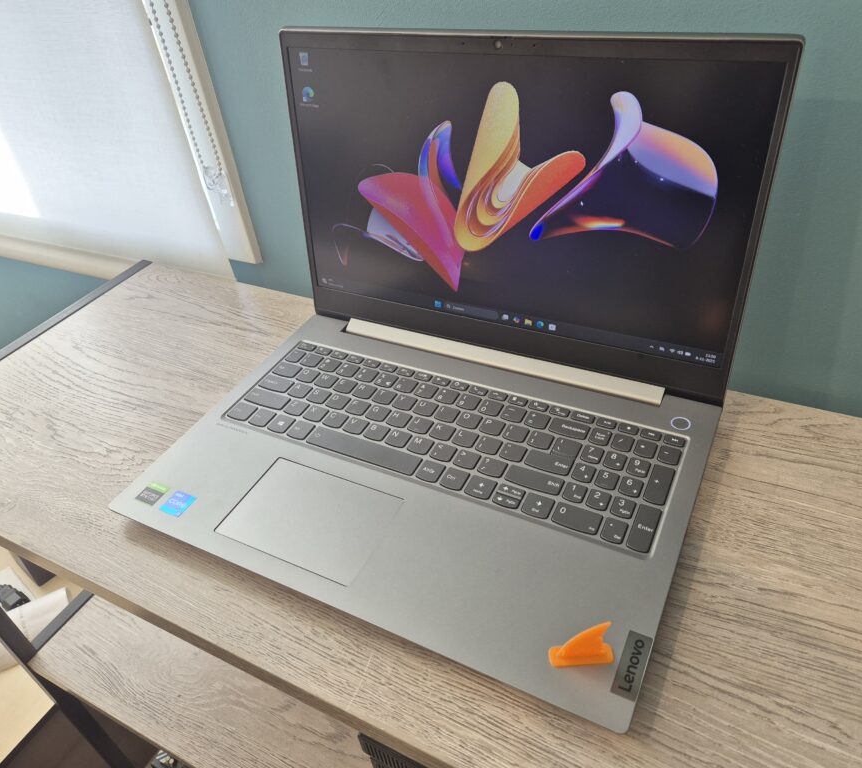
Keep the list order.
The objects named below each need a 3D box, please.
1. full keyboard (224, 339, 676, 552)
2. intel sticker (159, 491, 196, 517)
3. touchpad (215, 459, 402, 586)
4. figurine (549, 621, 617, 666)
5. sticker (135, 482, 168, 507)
[{"bbox_3d":[0.006,0.032,0.493,0.326,0.004,0.103,14,45,24],"label":"full keyboard"},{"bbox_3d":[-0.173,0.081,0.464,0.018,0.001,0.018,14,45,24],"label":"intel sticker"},{"bbox_3d":[-0.078,0.086,0.444,0.104,0.002,0.070,14,45,24],"label":"touchpad"},{"bbox_3d":[0.076,0.129,0.342,0.031,0.032,0.010,-5,40,4],"label":"figurine"},{"bbox_3d":[-0.194,0.076,0.474,0.018,0.001,0.017,14,45,24],"label":"sticker"}]

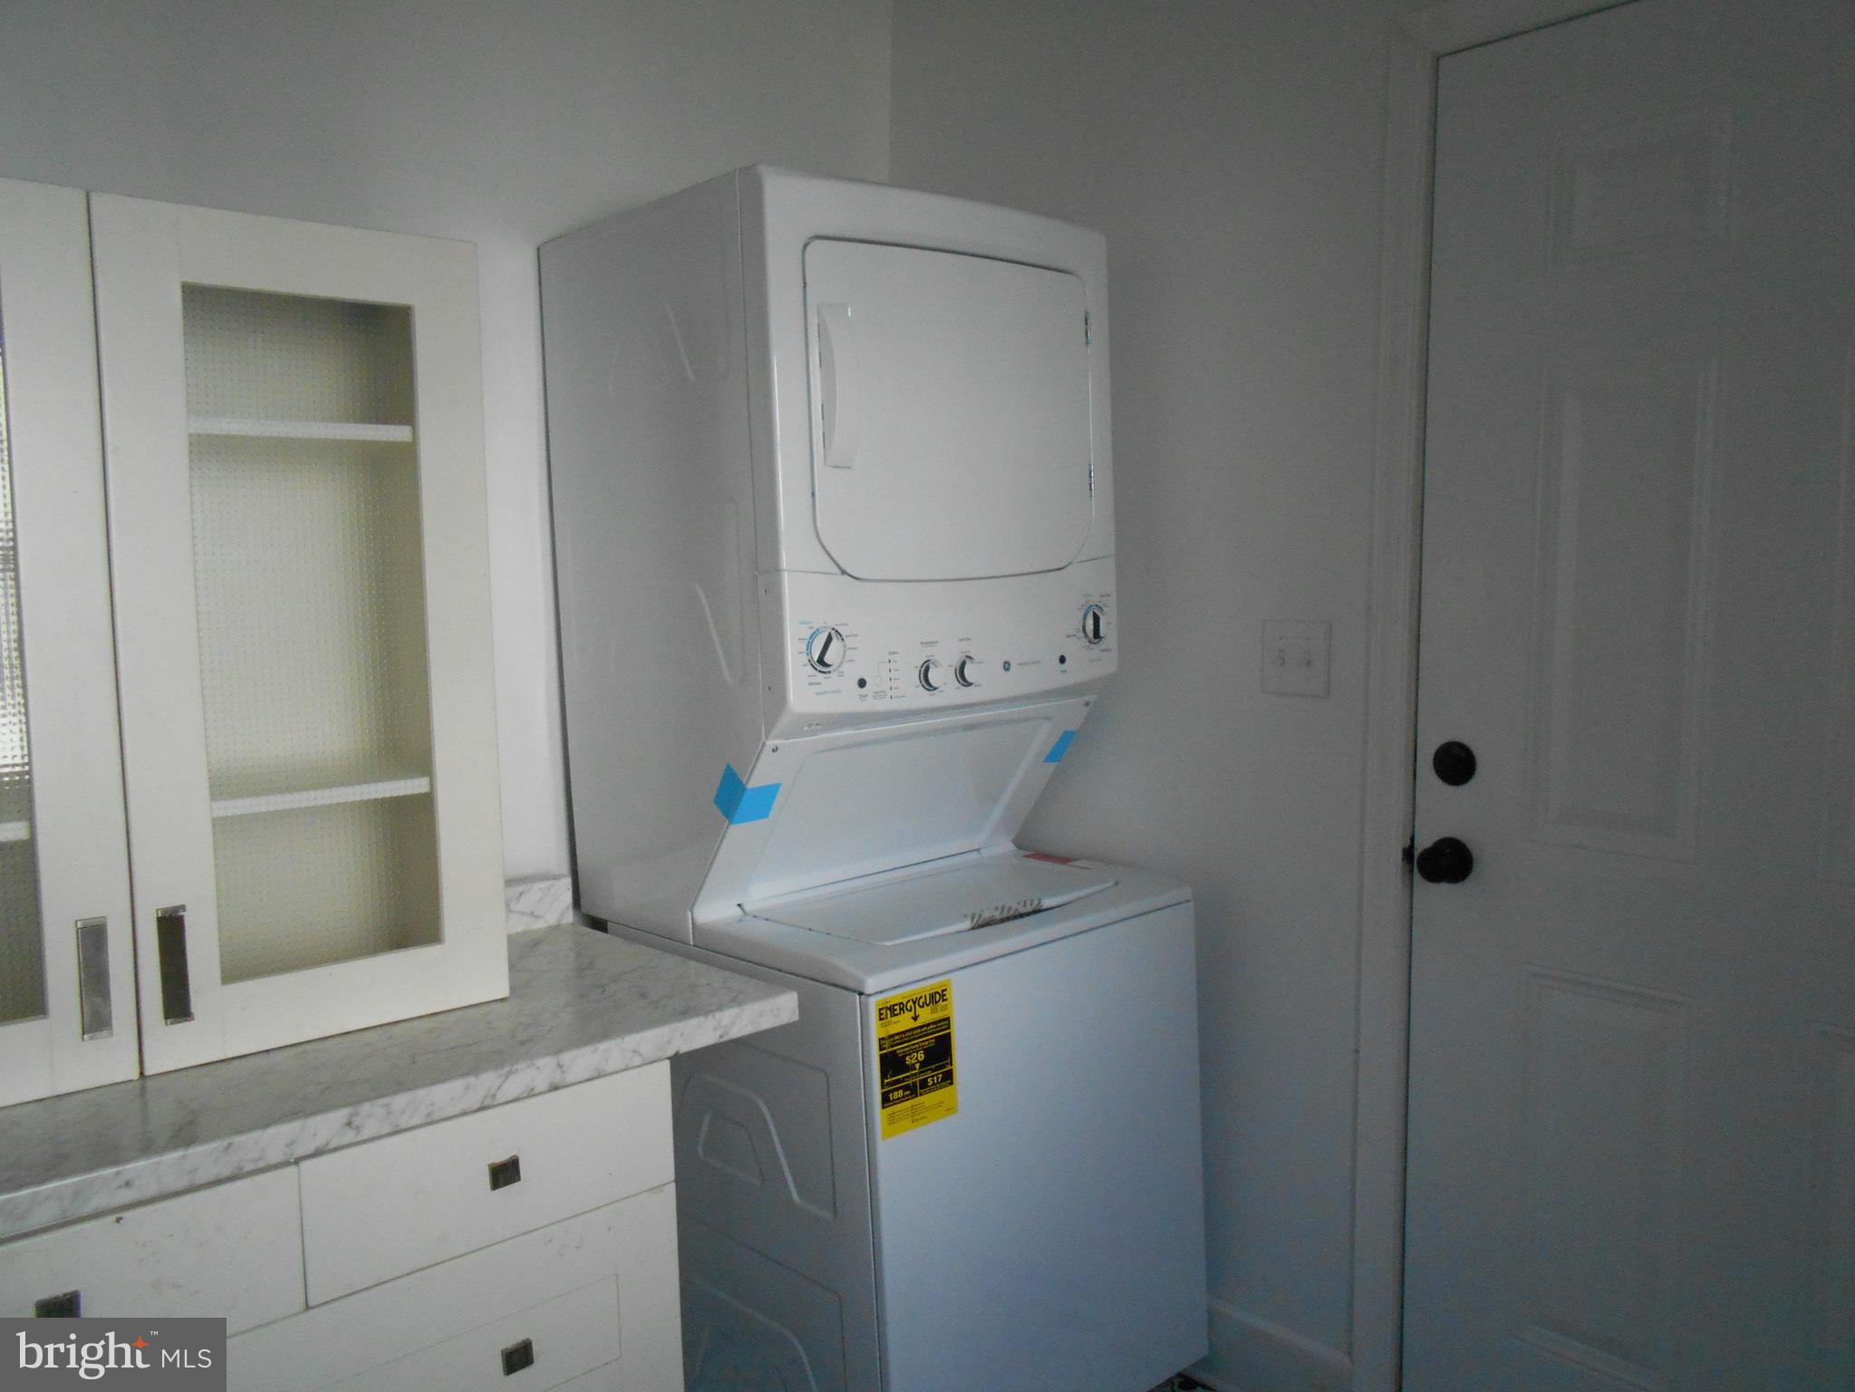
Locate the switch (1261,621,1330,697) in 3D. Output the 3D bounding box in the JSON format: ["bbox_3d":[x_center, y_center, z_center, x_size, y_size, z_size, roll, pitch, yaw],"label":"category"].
[{"bbox_3d":[0.571,-0.058,2.158,0.015,0.115,0.117,-6,8,-42],"label":"switch"}]

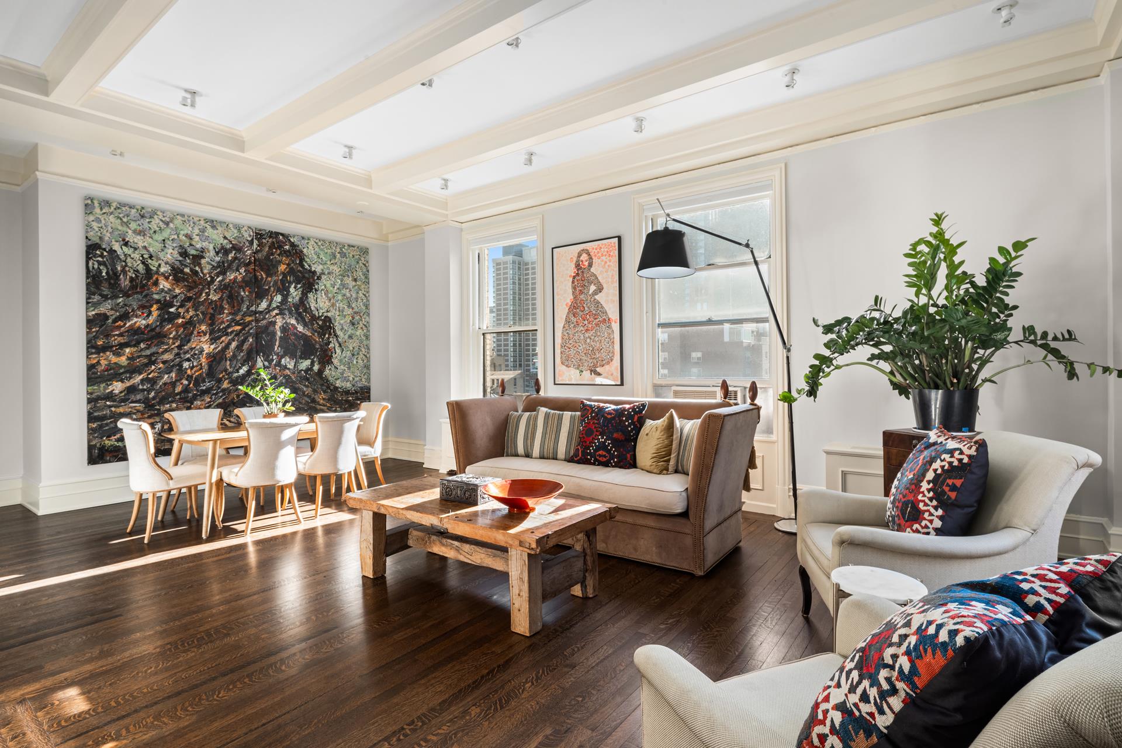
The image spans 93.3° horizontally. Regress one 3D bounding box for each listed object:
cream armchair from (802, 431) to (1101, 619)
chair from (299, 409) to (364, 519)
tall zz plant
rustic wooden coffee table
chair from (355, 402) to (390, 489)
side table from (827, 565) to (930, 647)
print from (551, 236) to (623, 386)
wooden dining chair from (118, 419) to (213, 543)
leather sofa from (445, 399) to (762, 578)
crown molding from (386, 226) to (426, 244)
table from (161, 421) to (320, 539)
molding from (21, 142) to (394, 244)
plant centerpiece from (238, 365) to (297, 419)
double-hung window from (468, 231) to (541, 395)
[{"bbox_3d":[1.573,0.768,2.325,0.900,0.950,0.720,0,1,15],"label":"cream armchair"},{"bbox_3d":[-2.110,0.780,4.791,0.570,0.890,0.500,0,1,36],"label":"chair"},{"bbox_3d":[2.375,-0.411,3.457,1.800,1.250,0.950,0,1,36],"label":"tall zz plant"},{"bbox_3d":[-0.524,1.007,3.235,1.540,0.465,0.740,0,1,36],"label":"rustic wooden coffee table"},{"bbox_3d":[-2.169,0.773,5.501,0.500,0.885,0.600,0,1,36],"label":"chair"},{"bbox_3d":[1.079,0.977,1.801,0.300,0.560,0.300,0,1,36],"label":"side table"},{"bbox_3d":[0.247,-0.629,5.507,0.865,1.510,0.040,0,1,36],"label":"print"},{"bbox_3d":[-3.097,0.799,4.206,0.500,0.890,0.570,0,1,36],"label":"wooden dining chair"},{"bbox_3d":[0.240,0.700,4.164,2.400,1.030,0.820,0,1,36],"label":"leather sofa"},{"bbox_3d":[-2.059,-1.873,7.144,0.850,0.150,0.080,0,1,36],"label":"crown molding"},{"bbox_3d":[-2.621,0.854,4.771,0.900,0.750,1.540,0,1,36],"label":"table"},{"bbox_3d":[-3.568,-1.893,6.028,0.200,0.310,3.550,0,1,36],"label":"molding"},{"bbox_3d":[-2.651,0.218,4.802,0.430,0.540,0.400,0,1,36],"label":"plant centerpiece"},{"bbox_3d":[-0.676,-0.554,6.267,1.070,2.120,0.120,0,1,36],"label":"double-hung window"}]

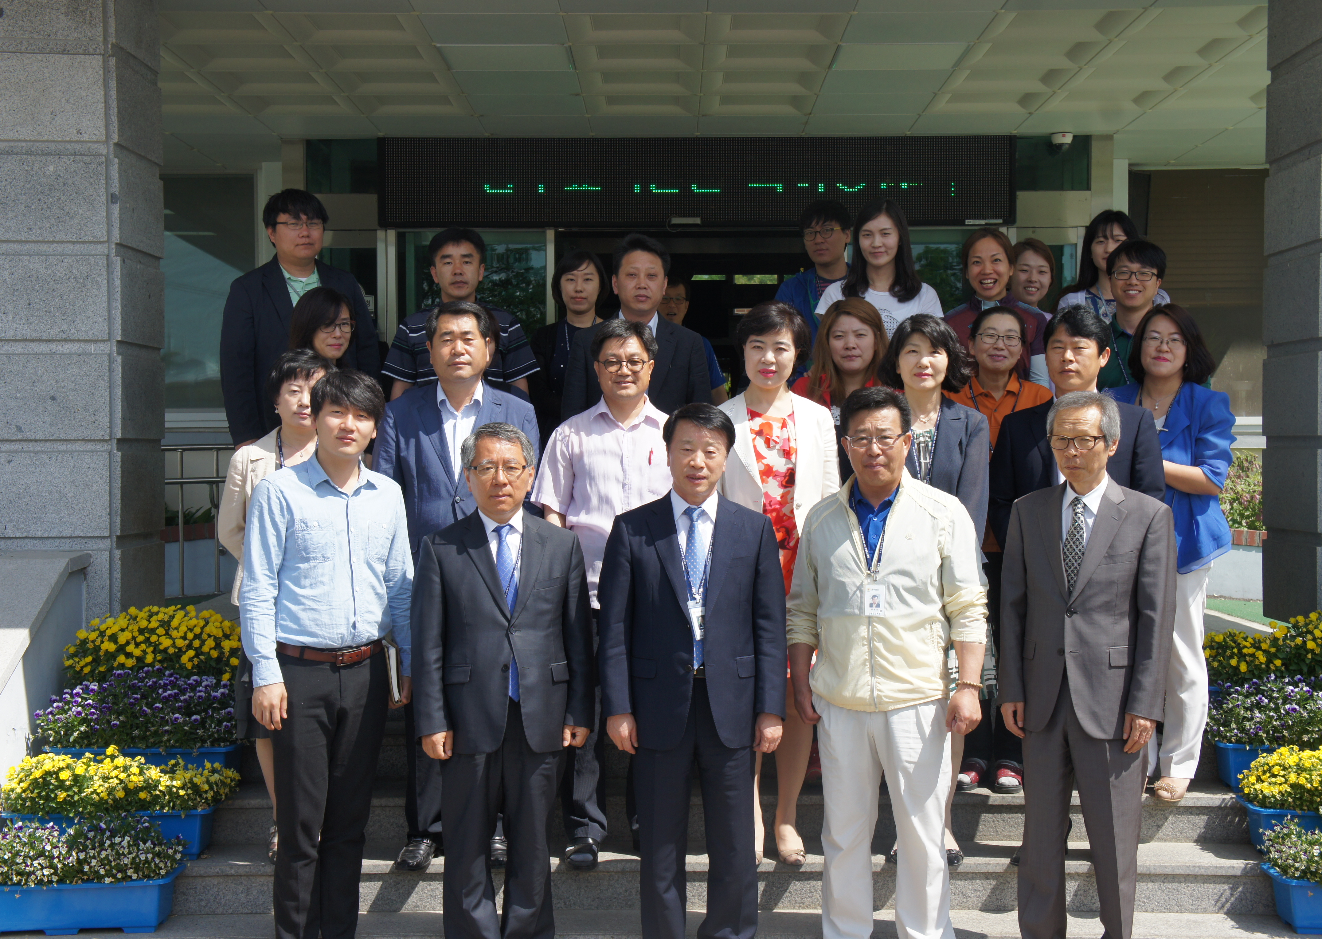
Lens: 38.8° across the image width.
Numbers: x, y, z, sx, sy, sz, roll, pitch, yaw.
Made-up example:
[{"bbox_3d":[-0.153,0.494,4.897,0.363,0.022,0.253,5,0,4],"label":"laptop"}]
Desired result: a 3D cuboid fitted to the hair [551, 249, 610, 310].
[{"bbox_3d":[-0.292,-0.685,6.780,0.210,0.225,0.220,0,1,-2],"label":"hair"}]

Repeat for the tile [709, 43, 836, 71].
[{"bbox_3d":[0.497,-1.908,8.601,0.600,0.040,0.600,0,1,0],"label":"tile"}]

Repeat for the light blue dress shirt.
[{"bbox_3d":[-0.911,0.281,5.120,0.450,0.630,0.270,0,1,-19],"label":"light blue dress shirt"}]

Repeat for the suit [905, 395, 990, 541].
[{"bbox_3d":[0.823,0.050,5.900,0.420,0.580,0.270,0,1,6],"label":"suit"}]

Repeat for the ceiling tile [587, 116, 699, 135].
[{"bbox_3d":[-0.092,-1.913,10.400,0.600,0.025,0.600,0,1,0],"label":"ceiling tile"}]

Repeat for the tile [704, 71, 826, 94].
[{"bbox_3d":[0.502,-1.915,9.195,0.600,0.060,0.600,0,1,0],"label":"tile"}]

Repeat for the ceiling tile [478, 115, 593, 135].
[{"bbox_3d":[-0.695,-1.924,10.444,0.600,0.030,0.600,0,1,0],"label":"ceiling tile"}]

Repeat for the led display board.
[{"bbox_3d":[0.211,-1.667,10.920,3.680,0.540,0.150,0,1,0],"label":"led display board"}]

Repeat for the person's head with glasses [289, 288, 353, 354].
[{"bbox_3d":[-1.127,-0.487,6.230,0.220,0.240,0.240,0,1,-22],"label":"person's head with glasses"}]

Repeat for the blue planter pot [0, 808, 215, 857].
[{"bbox_3d":[-1.668,1.106,5.780,0.645,0.160,0.220,0,1,0],"label":"blue planter pot"}]

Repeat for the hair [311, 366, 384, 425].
[{"bbox_3d":[-0.812,-0.178,4.860,0.195,0.170,0.210,6,0,-3],"label":"hair"}]

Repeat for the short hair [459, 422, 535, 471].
[{"bbox_3d":[-0.425,-0.053,4.920,0.190,0.145,0.205,0,1,-3],"label":"short hair"}]

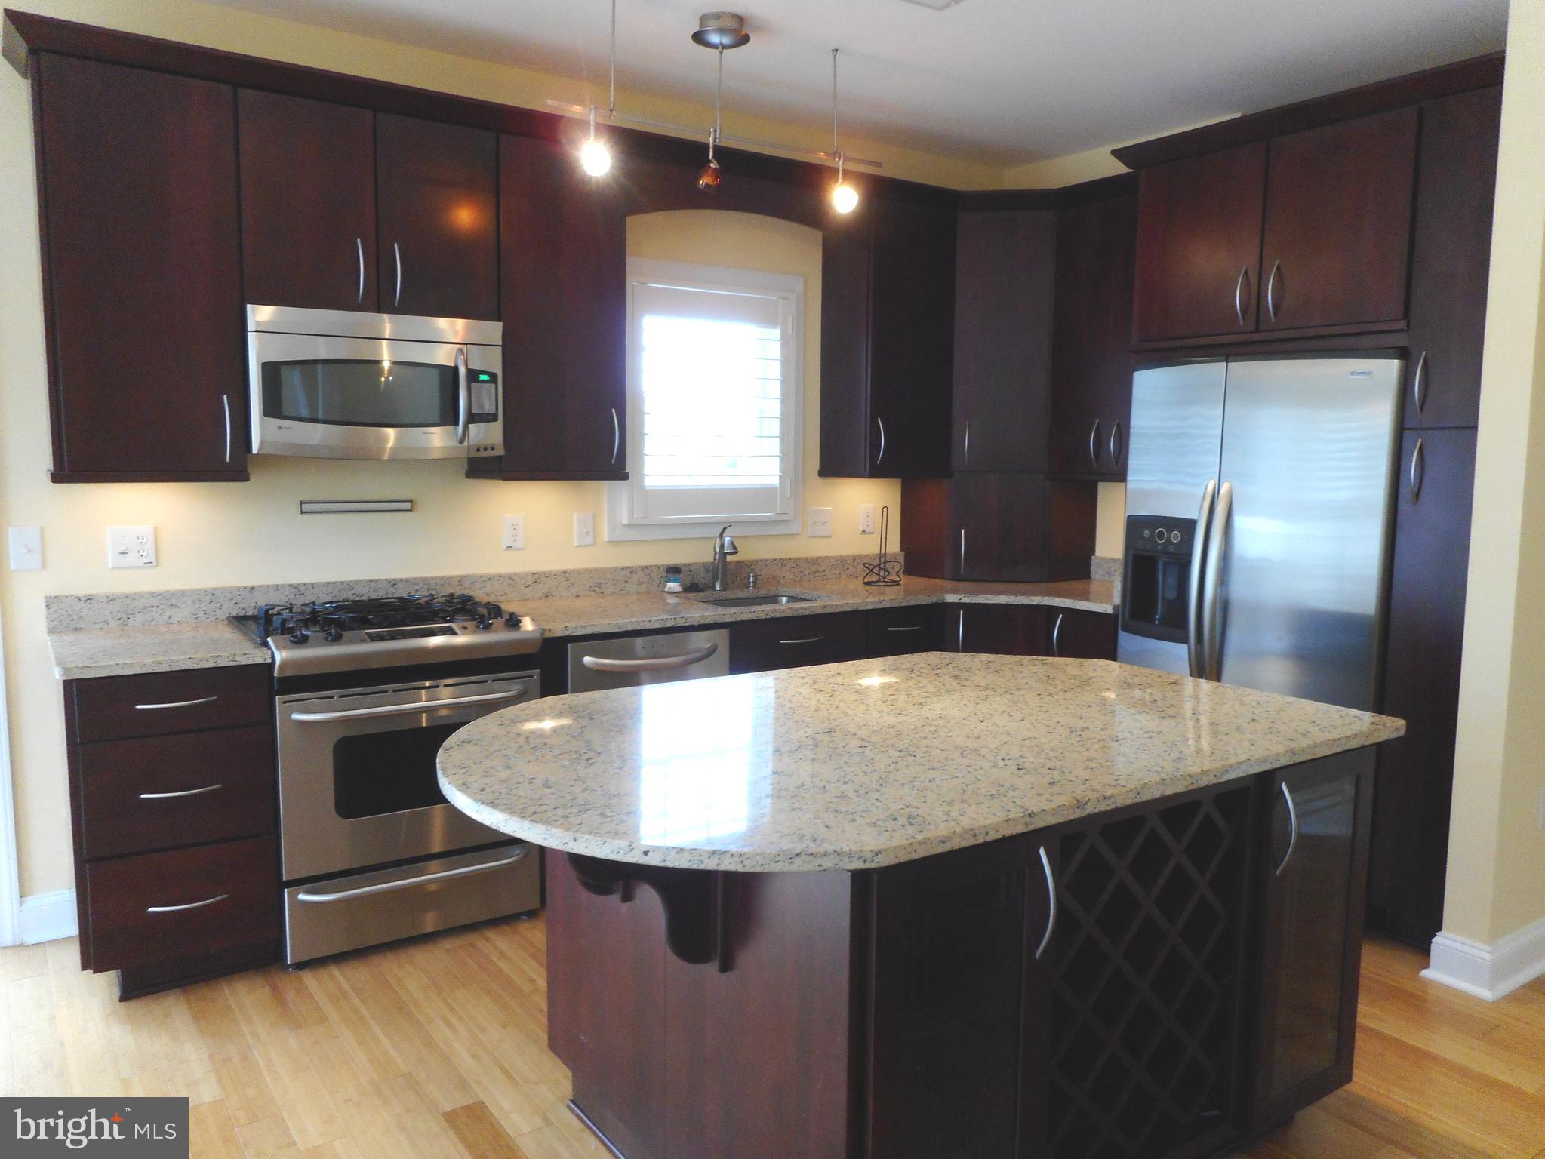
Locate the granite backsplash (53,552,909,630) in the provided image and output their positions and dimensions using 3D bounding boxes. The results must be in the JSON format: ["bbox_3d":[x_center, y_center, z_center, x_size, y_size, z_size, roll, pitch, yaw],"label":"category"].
[{"bbox_3d":[-0.750,0.014,4.127,3.248,0.103,0.030,-4,8,-34],"label":"granite backsplash"}]

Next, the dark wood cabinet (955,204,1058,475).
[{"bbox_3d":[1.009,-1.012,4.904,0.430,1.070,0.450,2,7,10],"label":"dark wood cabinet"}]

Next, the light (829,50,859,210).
[{"bbox_3d":[0.240,-1.478,3.700,0.099,0.511,0.089,-4,8,-33],"label":"light"}]

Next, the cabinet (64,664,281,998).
[{"bbox_3d":[-1.727,0.645,3.187,0.467,0.886,0.640,-4,8,-34],"label":"cabinet"}]

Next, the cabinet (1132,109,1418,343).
[{"bbox_3d":[1.808,-1.104,3.734,0.610,0.605,0.934,-4,8,-34],"label":"cabinet"}]

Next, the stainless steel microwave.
[{"bbox_3d":[-1.262,-0.601,3.502,0.744,0.424,0.395,-4,8,-33],"label":"stainless steel microwave"}]

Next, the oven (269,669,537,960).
[{"bbox_3d":[-1.201,0.651,3.531,0.748,0.769,0.652,-4,8,-33],"label":"oven"}]

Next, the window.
[{"bbox_3d":[-0.253,-0.696,4.426,0.913,1.060,0.080,-4,8,-34],"label":"window"}]

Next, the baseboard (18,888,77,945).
[{"bbox_3d":[-2.162,1.013,3.327,0.143,0.149,0.018,-4,8,-33],"label":"baseboard"}]

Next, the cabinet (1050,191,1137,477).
[{"bbox_3d":[1.455,-0.934,4.446,0.332,1.089,0.593,-4,8,-33],"label":"cabinet"}]

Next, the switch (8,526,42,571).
[{"bbox_3d":[-2.136,-0.089,3.198,0.072,0.117,0.012,-4,8,-34],"label":"switch"}]

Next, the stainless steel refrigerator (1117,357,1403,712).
[{"bbox_3d":[1.755,0.168,3.771,0.745,1.755,0.915,-4,8,-34],"label":"stainless steel refrigerator"}]

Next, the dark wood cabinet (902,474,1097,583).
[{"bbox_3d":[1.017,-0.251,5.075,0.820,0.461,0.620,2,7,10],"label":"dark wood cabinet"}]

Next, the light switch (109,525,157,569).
[{"bbox_3d":[-1.917,-0.097,3.349,0.119,0.118,0.012,-4,8,-34],"label":"light switch"}]

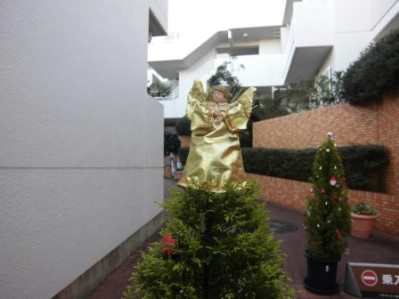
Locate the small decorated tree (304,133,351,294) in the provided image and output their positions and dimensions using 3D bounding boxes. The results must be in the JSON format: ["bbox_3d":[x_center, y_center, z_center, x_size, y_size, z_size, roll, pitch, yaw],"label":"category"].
[{"bbox_3d":[1.555,0.729,3.642,0.531,1.831,0.531,0,-4,0],"label":"small decorated tree"}]

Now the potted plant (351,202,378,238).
[{"bbox_3d":[3.499,1.474,6.304,0.550,0.691,0.550,0,-4,0],"label":"potted plant"}]

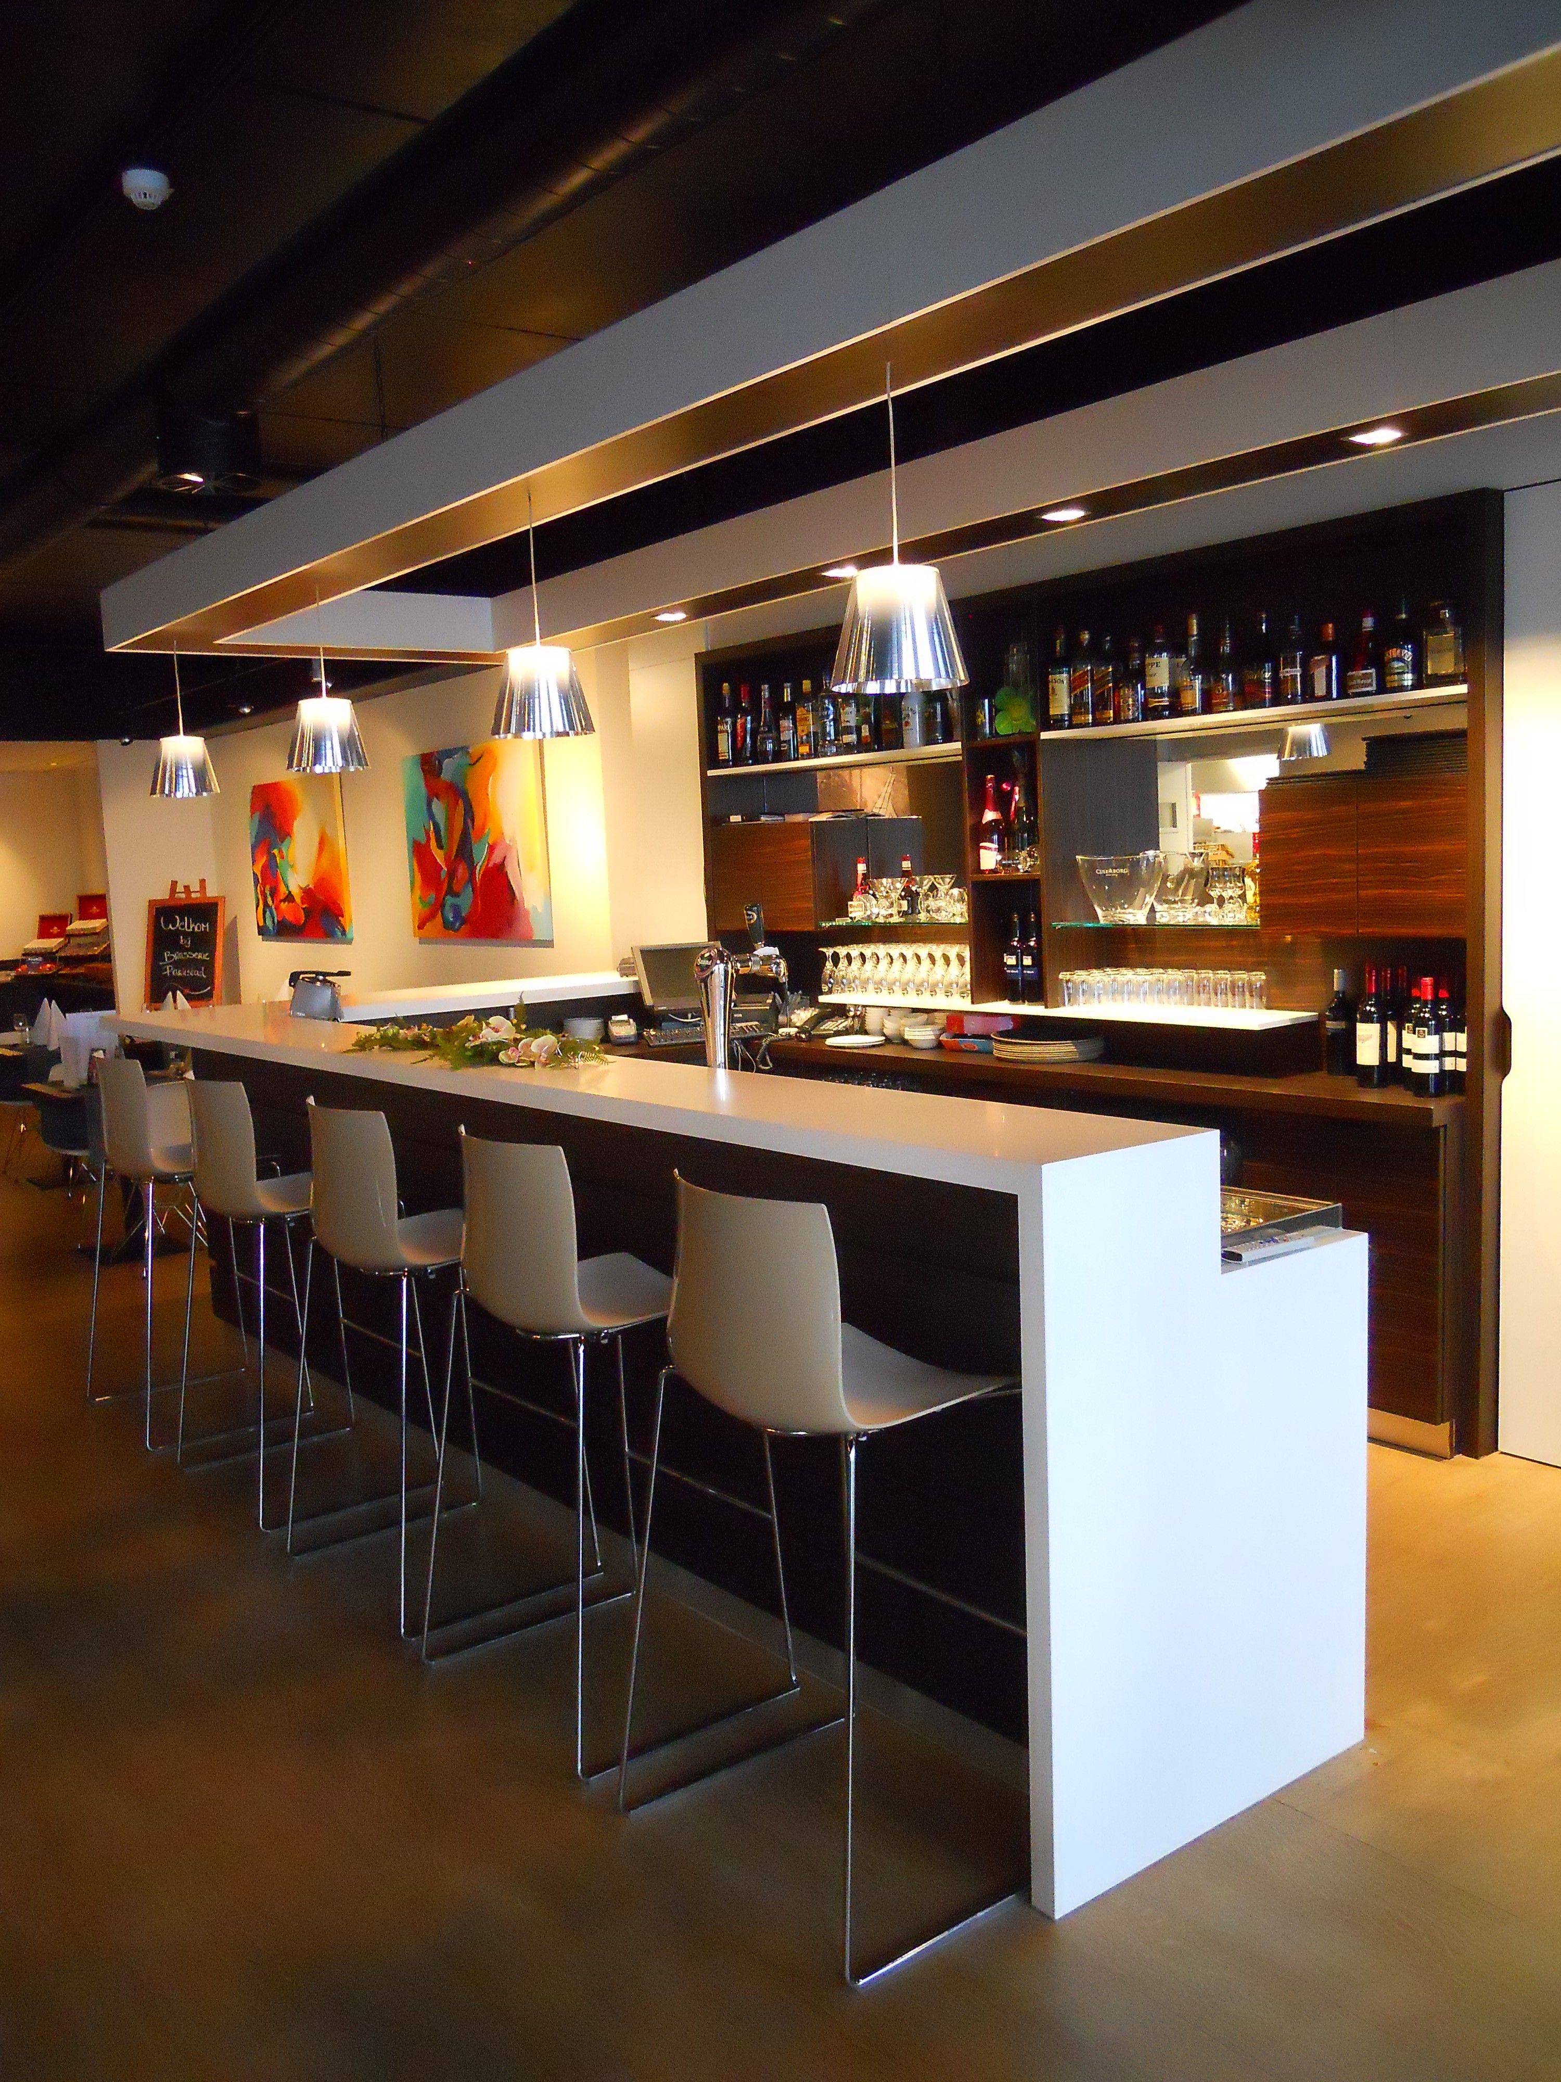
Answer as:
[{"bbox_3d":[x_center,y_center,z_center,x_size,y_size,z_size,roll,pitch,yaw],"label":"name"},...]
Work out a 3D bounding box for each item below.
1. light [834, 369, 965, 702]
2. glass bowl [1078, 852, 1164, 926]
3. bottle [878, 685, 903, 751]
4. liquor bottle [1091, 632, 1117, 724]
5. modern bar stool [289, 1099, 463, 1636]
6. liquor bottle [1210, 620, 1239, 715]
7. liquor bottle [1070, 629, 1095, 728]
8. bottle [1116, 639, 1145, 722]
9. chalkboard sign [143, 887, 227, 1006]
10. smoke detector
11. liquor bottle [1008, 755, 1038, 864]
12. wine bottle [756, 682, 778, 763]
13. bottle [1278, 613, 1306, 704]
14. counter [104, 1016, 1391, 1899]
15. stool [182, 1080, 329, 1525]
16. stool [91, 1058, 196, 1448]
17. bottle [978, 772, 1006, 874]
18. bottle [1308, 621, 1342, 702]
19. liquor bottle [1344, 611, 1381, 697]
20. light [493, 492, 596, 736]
[{"bbox_3d":[0.193,-0.861,2.821,0.237,0.532,0.237,-2,6,0],"label":"light"},{"bbox_3d":[1.037,-0.470,5.134,0.253,0.224,0.271,-2,6,0],"label":"glass bowl"},{"bbox_3d":[0.382,-1.144,5.819,0.081,0.293,0.081,-2,6,0],"label":"bottle"},{"bbox_3d":[0.997,-1.107,5.166,0.078,0.283,0.078,3,7,40],"label":"liquor bottle"},{"bbox_3d":[-0.805,0.673,3.868,0.527,1.093,0.613,-6,7,-38],"label":"modern bar stool"},{"bbox_3d":[1.271,-1.074,4.819,0.078,0.268,0.078,2,7,33],"label":"liquor bottle"},{"bbox_3d":[0.940,-1.122,5.237,0.078,0.304,0.078,2,7,33],"label":"liquor bottle"},{"bbox_3d":[1.062,-1.087,5.085,0.080,0.257,0.080,2,7,32],"label":"bottle"},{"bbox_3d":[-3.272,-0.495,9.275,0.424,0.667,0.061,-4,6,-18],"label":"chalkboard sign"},{"bbox_3d":[-1.428,-1.913,3.798,0.106,0.057,0.106,-6,7,-38],"label":"smoke detector"},{"bbox_3d":[0.781,-0.724,5.412,0.099,0.358,0.099,-2,6,0],"label":"liquor bottle"},{"bbox_3d":[-0.052,-1.219,6.504,0.080,0.315,0.080,-2,6,0],"label":"wine bottle"},{"bbox_3d":[1.430,-1.069,4.710,0.068,0.245,0.068,-6,7,-38],"label":"bottle"},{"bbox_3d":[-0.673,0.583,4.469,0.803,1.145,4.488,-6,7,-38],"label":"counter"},{"bbox_3d":[-1.292,0.627,4.489,0.527,1.093,0.613,-6,7,-38],"label":"stool"},{"bbox_3d":[-1.742,0.556,4.999,0.515,1.071,0.576,-7,7,-37],"label":"stool"},{"bbox_3d":[0.700,-0.719,5.587,0.086,0.333,0.086,0,6,23],"label":"bottle"},{"bbox_3d":[1.496,-1.044,4.630,0.078,0.207,0.078,-6,7,-38],"label":"bottle"},{"bbox_3d":[1.567,-1.044,4.538,0.088,0.221,0.088,-6,7,-38],"label":"liquor bottle"},{"bbox_3d":[-0.543,-0.954,3.745,0.237,0.533,0.237,-2,6,0],"label":"light"}]

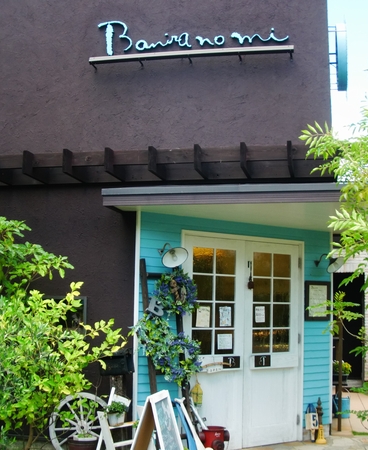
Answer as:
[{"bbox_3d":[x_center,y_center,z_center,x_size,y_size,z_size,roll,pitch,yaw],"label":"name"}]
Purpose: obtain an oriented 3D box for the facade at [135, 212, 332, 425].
[{"bbox_3d":[0.640,1.085,7.064,2.648,2.235,0.140,6,-9,-32],"label":"facade"}]

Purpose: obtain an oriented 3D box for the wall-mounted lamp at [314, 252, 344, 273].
[{"bbox_3d":[1.678,0.421,7.586,0.250,0.240,0.380,6,-9,-32],"label":"wall-mounted lamp"}]

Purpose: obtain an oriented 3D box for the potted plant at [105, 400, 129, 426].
[{"bbox_3d":[-0.605,1.688,5.900,0.200,0.220,0.200,1,-8,0],"label":"potted plant"}]

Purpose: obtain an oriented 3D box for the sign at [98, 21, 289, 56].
[{"bbox_3d":[0.066,-1.907,6.544,1.921,0.379,0.080,-1,-8,12],"label":"sign"}]

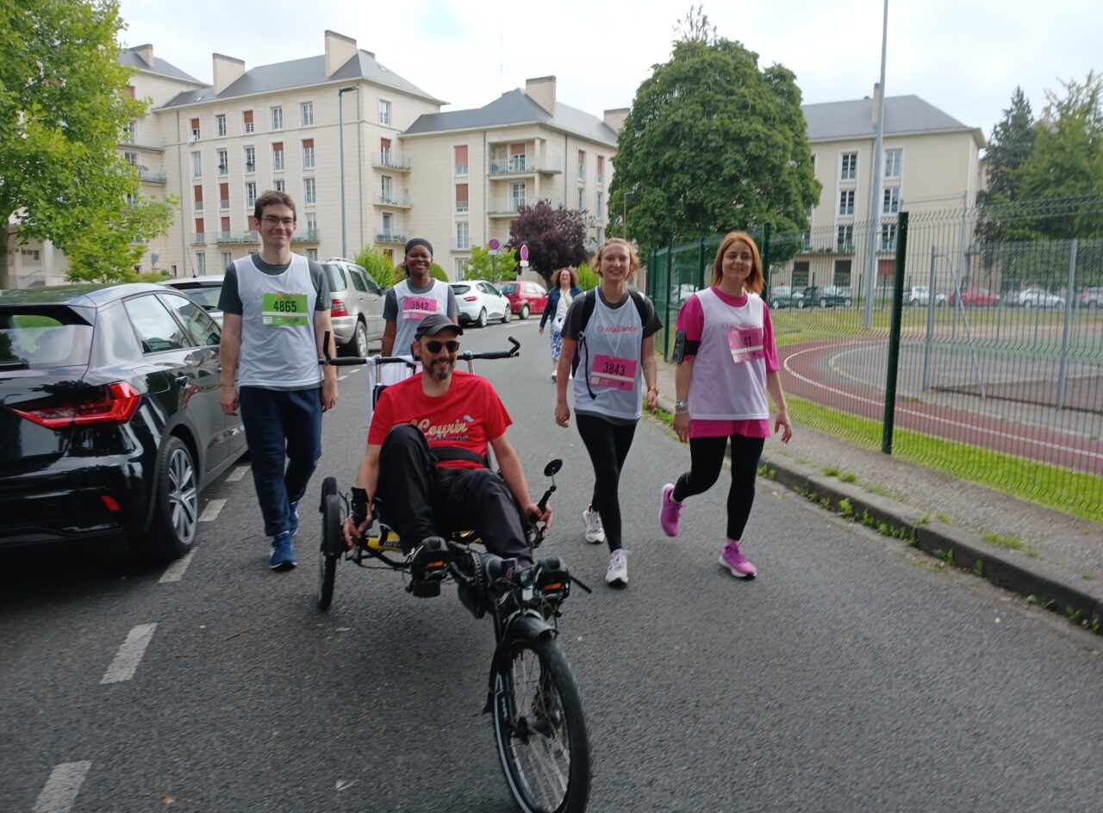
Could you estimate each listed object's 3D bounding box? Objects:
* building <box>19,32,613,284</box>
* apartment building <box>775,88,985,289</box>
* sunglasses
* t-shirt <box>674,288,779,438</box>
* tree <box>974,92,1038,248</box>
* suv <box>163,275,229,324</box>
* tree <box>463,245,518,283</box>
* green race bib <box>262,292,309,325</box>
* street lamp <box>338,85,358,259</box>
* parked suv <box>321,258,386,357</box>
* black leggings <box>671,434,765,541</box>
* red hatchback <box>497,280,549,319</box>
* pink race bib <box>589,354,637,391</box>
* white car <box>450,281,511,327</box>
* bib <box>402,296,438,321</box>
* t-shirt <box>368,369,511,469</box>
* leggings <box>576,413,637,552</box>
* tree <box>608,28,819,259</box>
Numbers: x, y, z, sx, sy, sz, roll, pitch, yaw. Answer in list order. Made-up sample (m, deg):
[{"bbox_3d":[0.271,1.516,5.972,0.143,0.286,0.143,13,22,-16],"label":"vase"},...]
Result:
[{"bbox_3d":[-20.007,-20.796,73.758,44.000,22.000,26.000,6,10,31],"label":"building"},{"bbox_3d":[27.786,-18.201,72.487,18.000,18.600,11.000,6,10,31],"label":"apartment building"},{"bbox_3d":[-0.465,-0.254,3.398,0.145,0.048,0.145,-3,9,-27],"label":"sunglasses"},{"bbox_3d":[0.869,-0.207,4.081,0.490,0.740,0.310,-1,9,-14],"label":"t-shirt"},{"bbox_3d":[33.769,-15.045,60.401,5.200,15.870,5.200,1,8,0],"label":"tree"},{"bbox_3d":[-3.984,-0.974,10.832,1.770,1.470,4.150,0,8,-7],"label":"suv"},{"bbox_3d":[-3.014,-6.255,40.527,2.800,3.320,2.700,1,8,0],"label":"tree"},{"bbox_3d":[-1.282,-0.467,3.990,0.214,0.150,0.015,-2,9,-19],"label":"green race bib"},{"bbox_3d":[-6.916,-6.899,28.490,0.720,8.000,0.250,2,8,6],"label":"street lamp"},{"bbox_3d":[-4.387,-2.016,16.715,1.860,1.820,4.620,1,8,2],"label":"parked suv"},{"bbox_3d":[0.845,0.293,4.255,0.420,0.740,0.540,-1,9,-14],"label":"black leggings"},{"bbox_3d":[-1.207,-4.361,33.928,1.700,1.480,3.820,4,9,22],"label":"red hatchback"},{"bbox_3d":[0.303,-0.165,4.020,0.212,0.150,0.015,10,7,-7],"label":"pink race bib"},{"bbox_3d":[-2.578,-3.418,27.297,1.760,1.450,4.060,3,9,14],"label":"white car"},{"bbox_3d":[-0.842,-0.624,5.300,0.212,0.150,0.015,4,7,-14],"label":"bib"},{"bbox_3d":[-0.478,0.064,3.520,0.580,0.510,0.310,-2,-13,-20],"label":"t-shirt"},{"bbox_3d":[0.245,0.285,4.306,0.340,0.800,0.660,-1,9,-14],"label":"leggings"},{"bbox_3d":[9.269,-13.551,47.525,12.100,16.040,11.600,1,8,0],"label":"tree"}]

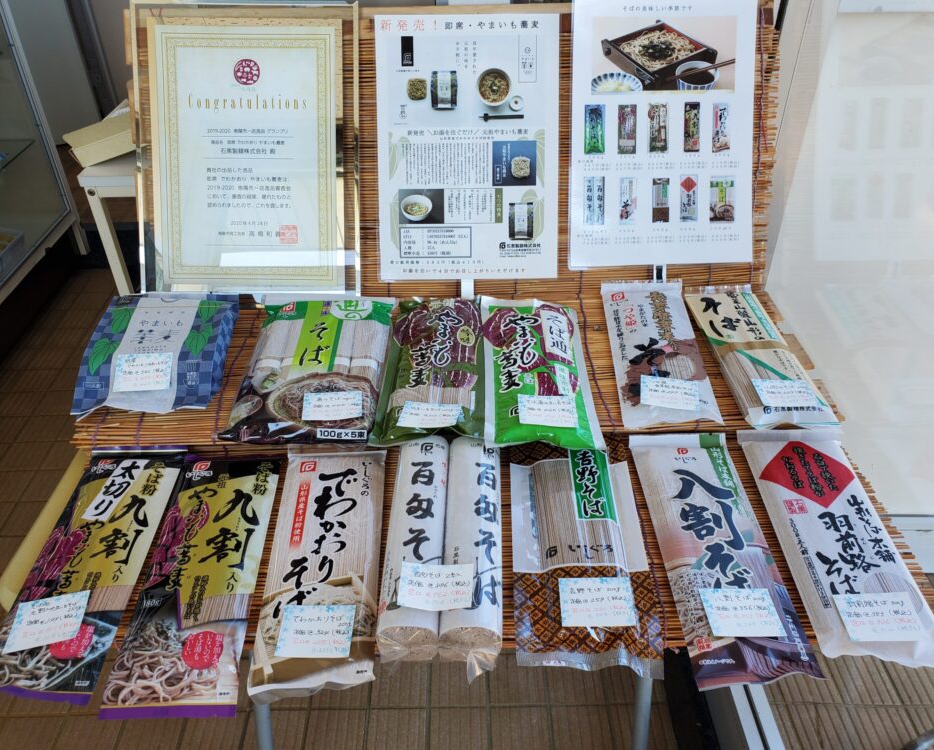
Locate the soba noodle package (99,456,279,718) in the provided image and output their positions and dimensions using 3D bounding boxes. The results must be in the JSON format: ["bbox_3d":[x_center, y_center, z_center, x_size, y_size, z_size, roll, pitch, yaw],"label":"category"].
[{"bbox_3d":[-0.210,0.155,0.606,0.092,0.025,0.256,-3,37,-3],"label":"soba noodle package"}]

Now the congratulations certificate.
[{"bbox_3d":[-0.257,-0.253,0.882,0.216,0.303,0.010,1,7,3],"label":"congratulations certificate"}]

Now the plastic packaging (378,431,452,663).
[{"bbox_3d":[-0.041,0.137,0.624,0.045,0.045,0.205,0,38,1],"label":"plastic packaging"}]

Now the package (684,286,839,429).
[{"bbox_3d":[0.297,-0.029,0.783,0.083,0.030,0.240,-1,39,-1],"label":"package"}]

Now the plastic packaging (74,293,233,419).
[{"bbox_3d":[-0.315,-0.026,0.771,0.134,0.044,0.165,-2,48,-2],"label":"plastic packaging"}]

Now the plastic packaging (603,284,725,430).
[{"bbox_3d":[0.199,-0.031,0.790,0.094,0.025,0.262,2,37,4],"label":"plastic packaging"}]

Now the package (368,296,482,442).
[{"bbox_3d":[-0.033,-0.016,0.764,0.098,0.035,0.239,0,37,1],"label":"package"}]

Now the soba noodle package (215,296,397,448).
[{"bbox_3d":[-0.155,-0.014,0.763,0.143,0.035,0.241,-1,37,0],"label":"soba noodle package"}]

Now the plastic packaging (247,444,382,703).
[{"bbox_3d":[-0.115,0.144,0.619,0.091,0.025,0.247,-3,37,-3],"label":"plastic packaging"}]

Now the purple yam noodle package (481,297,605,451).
[{"bbox_3d":[0.071,-0.008,0.767,0.109,0.028,0.242,0,38,0],"label":"purple yam noodle package"}]

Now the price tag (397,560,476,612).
[{"bbox_3d":[-0.022,0.153,0.548,0.053,0.002,0.039,1,37,2],"label":"price tag"}]

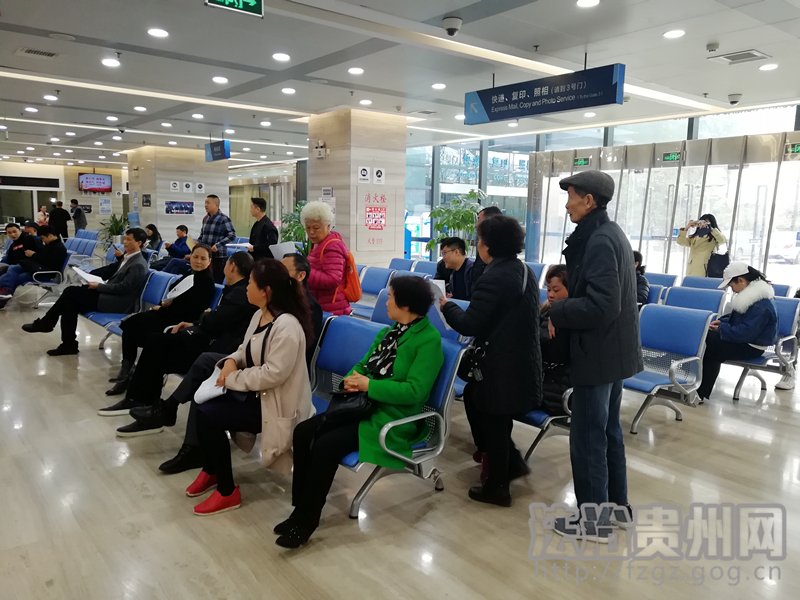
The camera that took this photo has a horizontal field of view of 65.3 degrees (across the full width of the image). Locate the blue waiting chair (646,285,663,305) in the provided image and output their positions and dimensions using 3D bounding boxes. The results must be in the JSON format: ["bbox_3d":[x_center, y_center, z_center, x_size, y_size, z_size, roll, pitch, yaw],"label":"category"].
[{"bbox_3d":[2.148,0.266,6.175,0.780,0.820,0.590,-5,10,-38],"label":"blue waiting chair"}]

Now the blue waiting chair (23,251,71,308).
[{"bbox_3d":[-5.162,-0.277,9.133,0.710,0.840,0.550,-5,10,-39],"label":"blue waiting chair"}]

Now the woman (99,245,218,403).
[{"bbox_3d":[-2.073,0.133,5.276,0.920,1.175,0.500,-5,10,-39],"label":"woman"}]

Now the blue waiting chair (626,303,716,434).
[{"bbox_3d":[1.744,0.502,4.414,0.770,0.820,0.600,-5,10,-38],"label":"blue waiting chair"}]

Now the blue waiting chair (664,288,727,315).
[{"bbox_3d":[2.362,0.354,5.413,0.710,0.840,0.540,-5,10,-39],"label":"blue waiting chair"}]

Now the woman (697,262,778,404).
[{"bbox_3d":[2.776,0.252,5.230,0.930,1.130,0.490,-5,10,-38],"label":"woman"}]

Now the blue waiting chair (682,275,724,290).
[{"bbox_3d":[3.042,0.208,6.554,0.710,0.840,0.540,-5,10,-39],"label":"blue waiting chair"}]

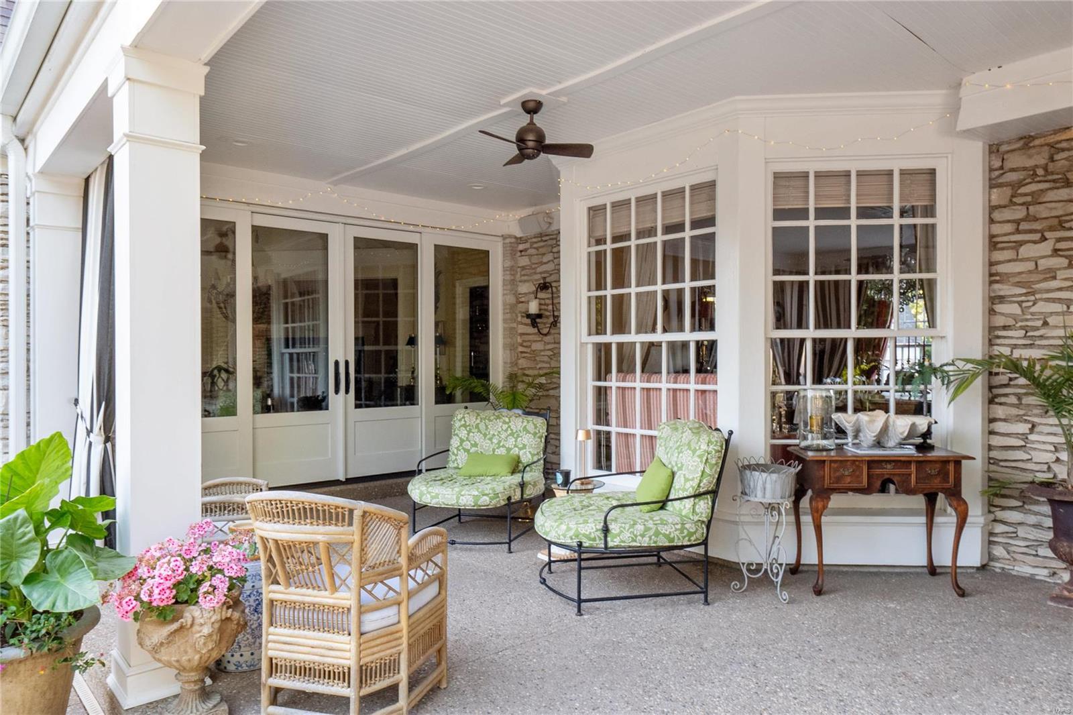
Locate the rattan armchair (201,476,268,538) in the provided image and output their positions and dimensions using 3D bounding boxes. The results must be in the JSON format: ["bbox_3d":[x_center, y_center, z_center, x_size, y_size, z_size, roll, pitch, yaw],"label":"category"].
[{"bbox_3d":[-1.670,0.905,3.580,0.620,0.800,0.640,0,0,-18],"label":"rattan armchair"}]

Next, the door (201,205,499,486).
[{"bbox_3d":[-1.785,-0.067,6.552,3.640,2.380,0.120,0,0,-41],"label":"door"}]

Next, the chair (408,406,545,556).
[{"bbox_3d":[-0.400,0.835,5.230,0.810,0.930,0.960,0,0,20],"label":"chair"}]

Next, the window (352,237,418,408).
[{"bbox_3d":[-1.466,-0.334,7.020,0.720,1.660,0.060,0,0,-41],"label":"window"}]

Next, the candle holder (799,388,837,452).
[{"bbox_3d":[1.657,0.361,4.220,0.208,0.345,0.208,0,0,3],"label":"candle holder"}]

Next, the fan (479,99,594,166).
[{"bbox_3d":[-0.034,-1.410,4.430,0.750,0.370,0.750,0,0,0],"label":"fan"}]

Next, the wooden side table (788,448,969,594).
[{"bbox_3d":[1.940,0.920,4.110,0.900,0.755,0.450,0,0,3],"label":"wooden side table"}]

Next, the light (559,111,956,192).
[{"bbox_3d":[1.235,-1.384,4.768,2.700,0.240,0.560,0,0,29],"label":"light"}]

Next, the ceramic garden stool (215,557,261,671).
[{"bbox_3d":[-1.283,1.079,3.120,0.290,0.445,0.290,0,0,0],"label":"ceramic garden stool"}]

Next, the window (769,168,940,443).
[{"bbox_3d":[2.000,-0.166,4.501,1.050,2.050,0.100,0,0,4],"label":"window"}]

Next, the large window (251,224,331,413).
[{"bbox_3d":[-2.127,-0.319,6.212,0.690,1.600,0.050,0,0,-41],"label":"large window"}]

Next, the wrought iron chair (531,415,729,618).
[{"bbox_3d":[0.495,0.832,4.060,0.960,0.930,0.810,0,0,-12],"label":"wrought iron chair"}]

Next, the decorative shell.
[{"bbox_3d":[2.063,0.423,4.250,0.570,0.205,0.320,0,0,4],"label":"decorative shell"}]

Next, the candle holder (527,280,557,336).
[{"bbox_3d":[0.002,-0.513,7.435,0.220,0.580,0.350,0,0,-41],"label":"candle holder"}]

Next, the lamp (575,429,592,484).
[{"bbox_3d":[0.318,0.665,4.830,0.108,0.368,0.108,0,0,0],"label":"lamp"}]

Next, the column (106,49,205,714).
[{"bbox_3d":[-1.535,0.073,2.880,0.310,2.460,0.310,0,0,43],"label":"column"}]

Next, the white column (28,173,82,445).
[{"bbox_3d":[-3.163,0.072,4.717,0.310,2.461,0.310,0,0,-41],"label":"white column"}]

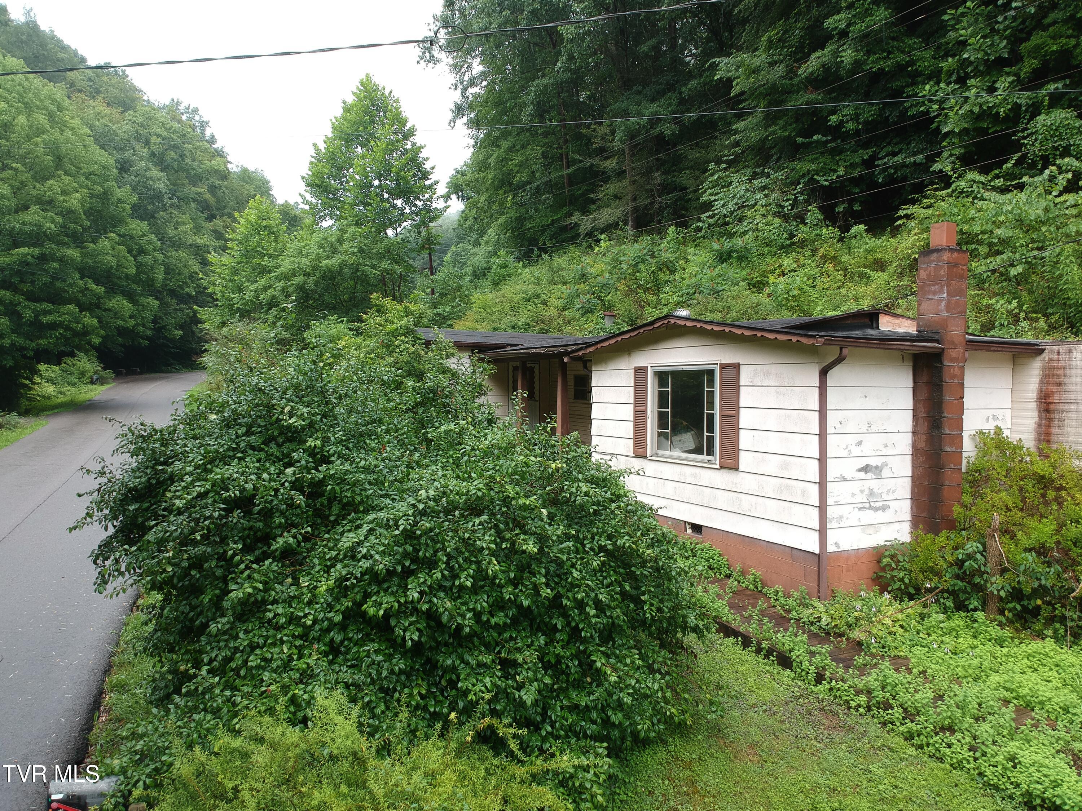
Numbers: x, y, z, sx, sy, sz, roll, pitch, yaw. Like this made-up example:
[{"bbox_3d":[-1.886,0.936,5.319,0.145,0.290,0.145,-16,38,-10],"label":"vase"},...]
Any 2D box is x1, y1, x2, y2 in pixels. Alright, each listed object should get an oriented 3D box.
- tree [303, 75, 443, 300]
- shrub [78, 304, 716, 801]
[{"bbox_3d":[-7.500,-7.275,34.810,6.300,15.200,6.300,0,2,0],"label":"tree"},{"bbox_3d":[-1.200,0.957,6.929,5.100,3.500,4.800,-1,2,-23],"label":"shrub"}]

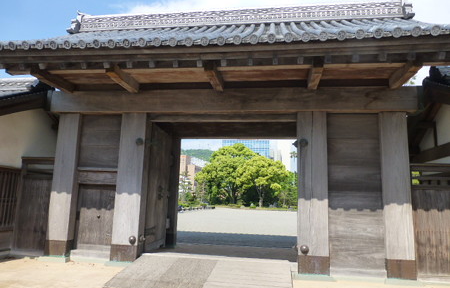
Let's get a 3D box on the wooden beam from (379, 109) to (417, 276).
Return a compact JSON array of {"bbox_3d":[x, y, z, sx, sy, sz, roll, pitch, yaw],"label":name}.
[{"bbox_3d":[3.531,1.012,6.518,0.518,3.338,0.420,0,-9,9],"label":"wooden beam"}]

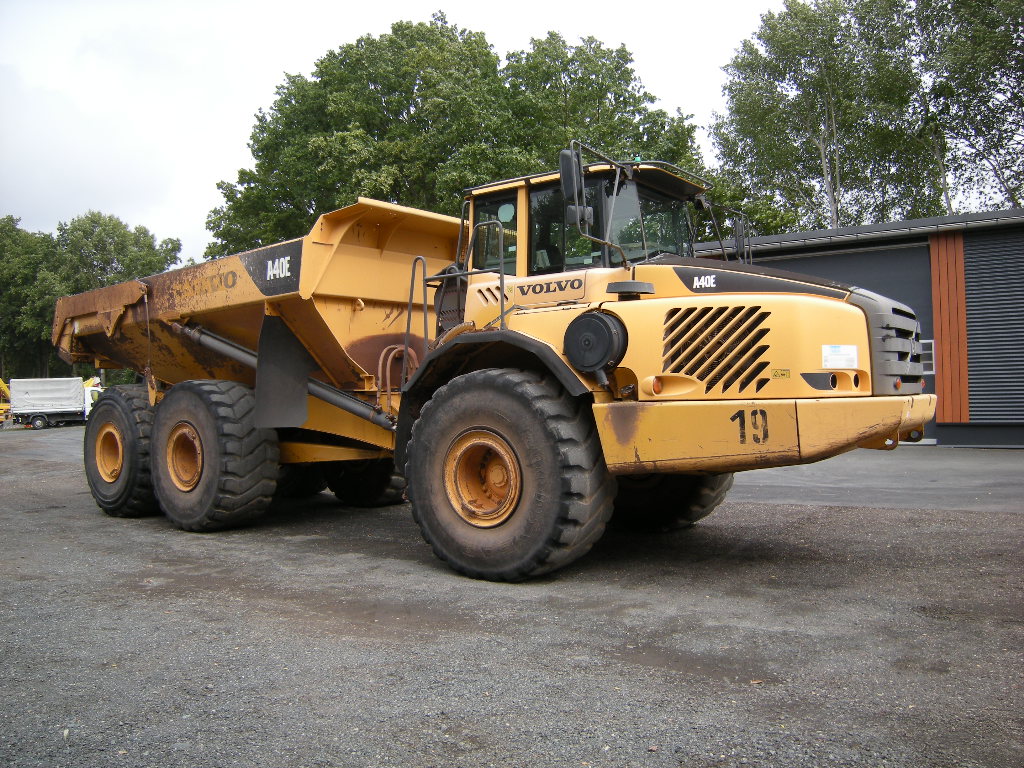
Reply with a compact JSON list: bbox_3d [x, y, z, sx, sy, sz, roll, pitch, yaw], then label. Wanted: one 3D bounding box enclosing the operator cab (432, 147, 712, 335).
[{"bbox_3d":[0.752,-1.237,8.187,2.100,1.560,1.720,-2,-1,35],"label":"operator cab"}]

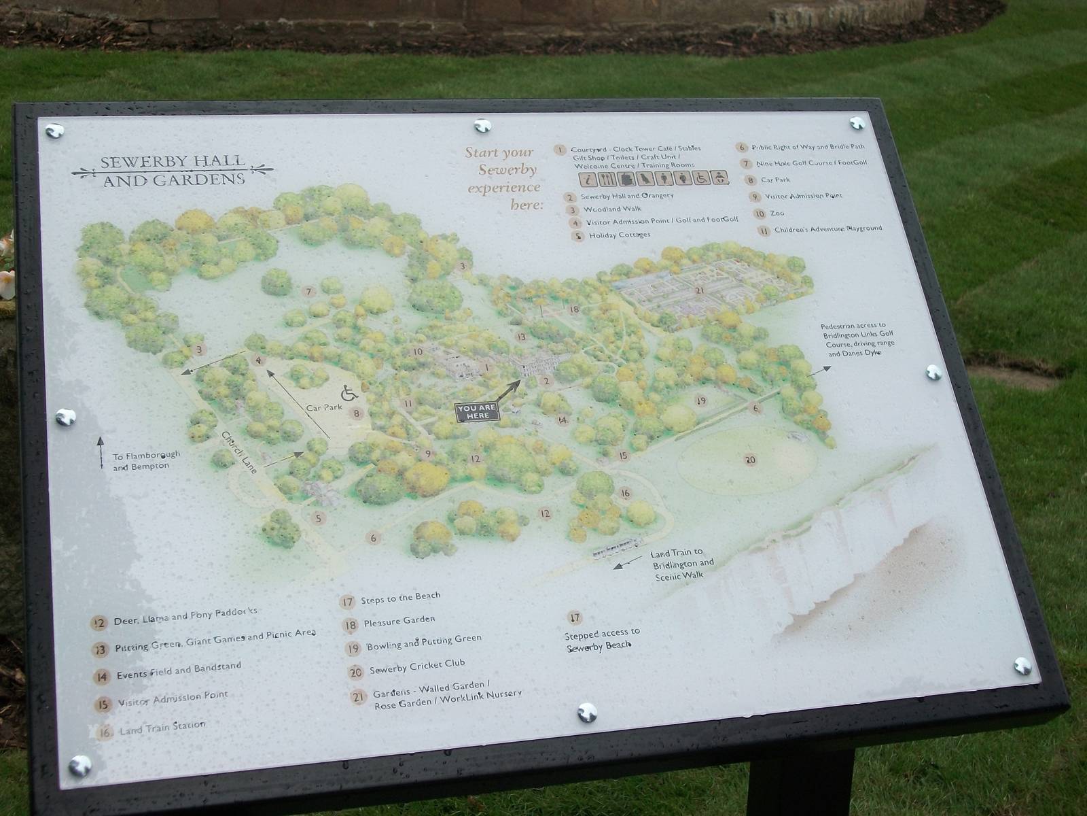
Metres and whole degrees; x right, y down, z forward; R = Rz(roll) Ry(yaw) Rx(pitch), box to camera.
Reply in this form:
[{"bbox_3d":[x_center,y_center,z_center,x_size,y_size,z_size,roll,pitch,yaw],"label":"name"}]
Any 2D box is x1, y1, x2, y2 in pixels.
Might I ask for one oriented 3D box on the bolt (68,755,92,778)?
[{"bbox_3d":[-0.392,0.302,1.327,0.019,0.019,0.005,-3,-26,-15],"label":"bolt"}]

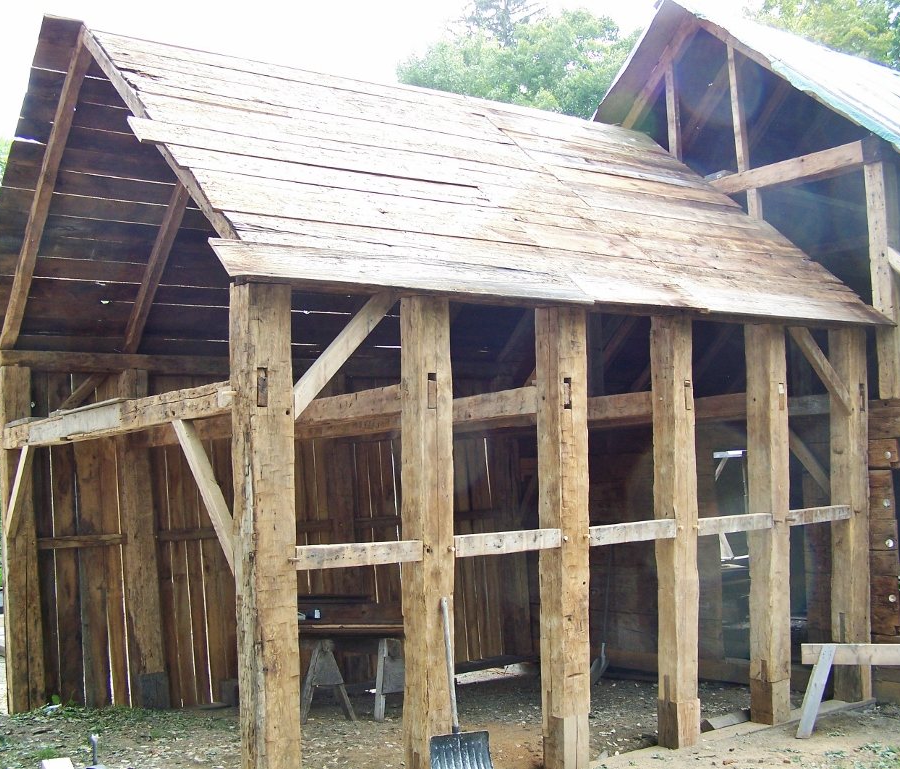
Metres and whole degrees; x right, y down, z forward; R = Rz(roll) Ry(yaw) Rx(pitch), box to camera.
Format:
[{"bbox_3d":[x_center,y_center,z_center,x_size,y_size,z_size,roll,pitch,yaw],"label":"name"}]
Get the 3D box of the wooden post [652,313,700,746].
[{"bbox_3d":[1.397,0.883,6.941,0.195,2.600,0.185,2,-4,-36],"label":"wooden post"}]

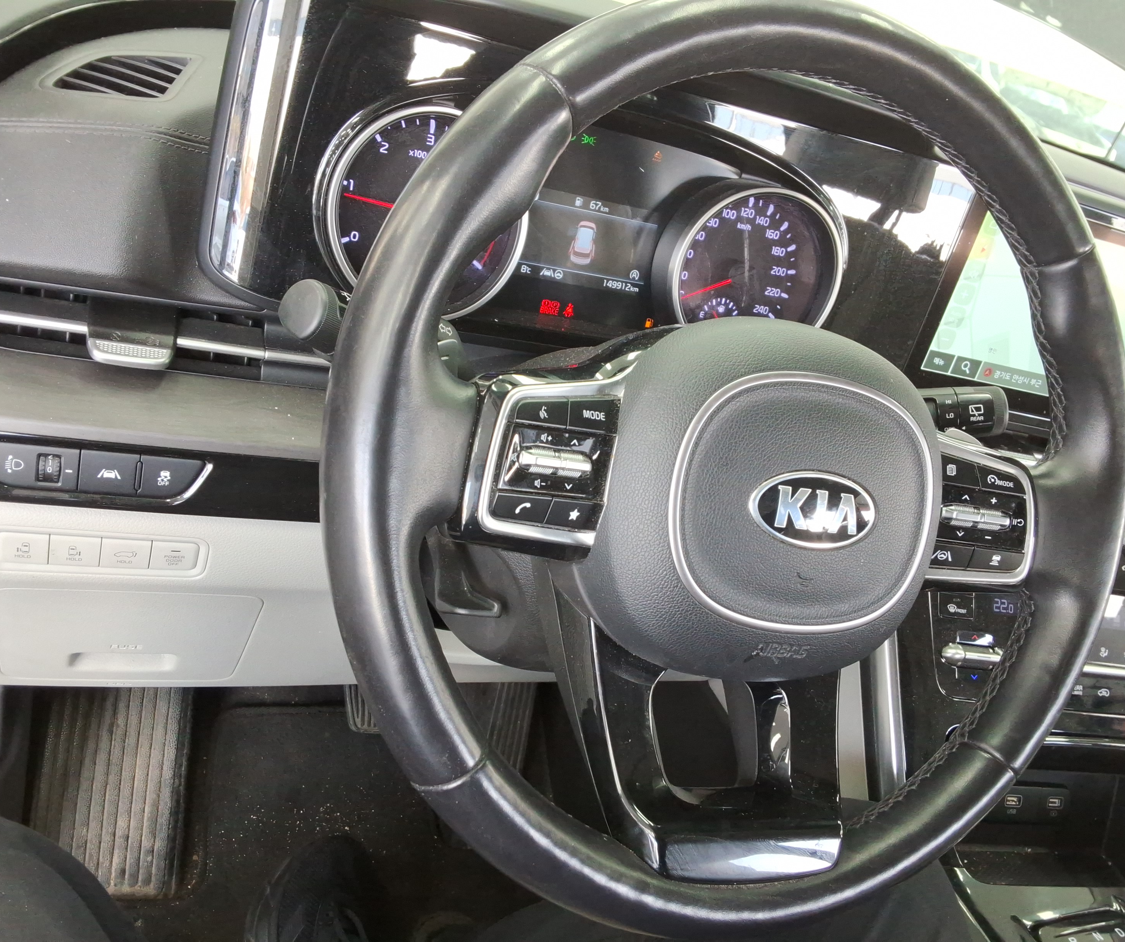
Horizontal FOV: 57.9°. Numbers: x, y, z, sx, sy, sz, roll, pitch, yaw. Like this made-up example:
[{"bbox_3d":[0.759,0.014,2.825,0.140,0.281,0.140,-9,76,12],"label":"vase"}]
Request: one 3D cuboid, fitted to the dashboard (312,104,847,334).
[{"bbox_3d":[0.020,-0.126,0.585,0.325,0.127,0.050,7,17,-22],"label":"dashboard"}]

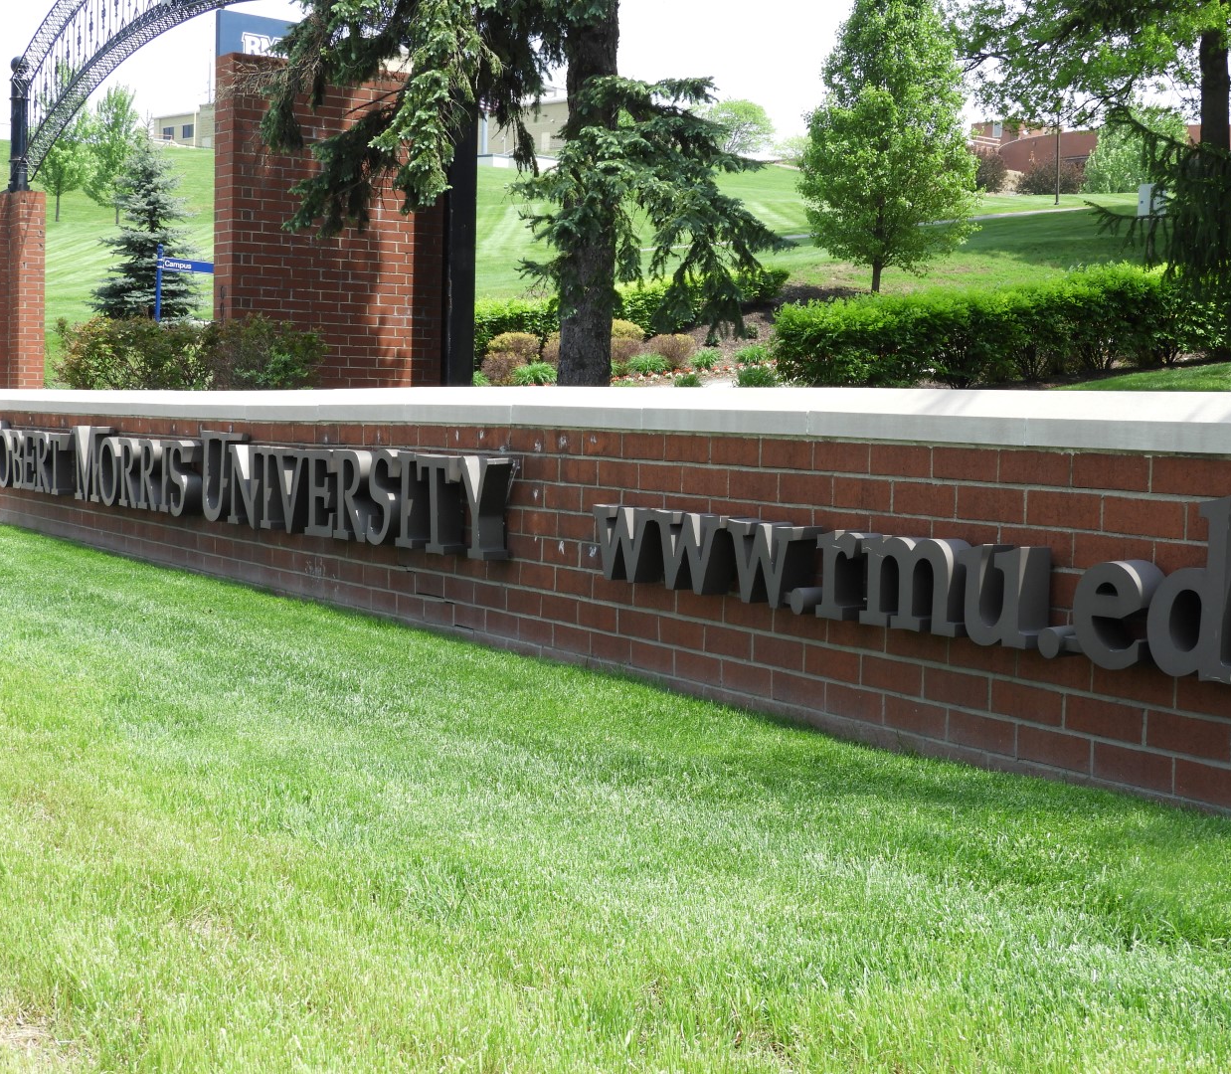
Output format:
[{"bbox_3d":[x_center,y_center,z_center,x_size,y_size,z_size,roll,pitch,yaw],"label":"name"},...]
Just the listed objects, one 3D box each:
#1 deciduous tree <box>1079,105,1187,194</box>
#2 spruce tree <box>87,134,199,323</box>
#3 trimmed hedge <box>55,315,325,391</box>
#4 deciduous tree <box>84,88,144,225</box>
[{"bbox_3d":[23.703,-17.719,104.000,4.807,4.083,4.807,1,3,0],"label":"deciduous tree"},{"bbox_3d":[-9.511,-6.175,46.000,2.307,4.086,2.307,1,3,0],"label":"spruce tree"},{"bbox_3d":[-3.541,-1.293,18.913,2.200,1.084,1.100,1,3,0],"label":"trimmed hedge"},{"bbox_3d":[-20.267,-15.449,92.000,2.488,5.599,2.488,1,3,0],"label":"deciduous tree"}]

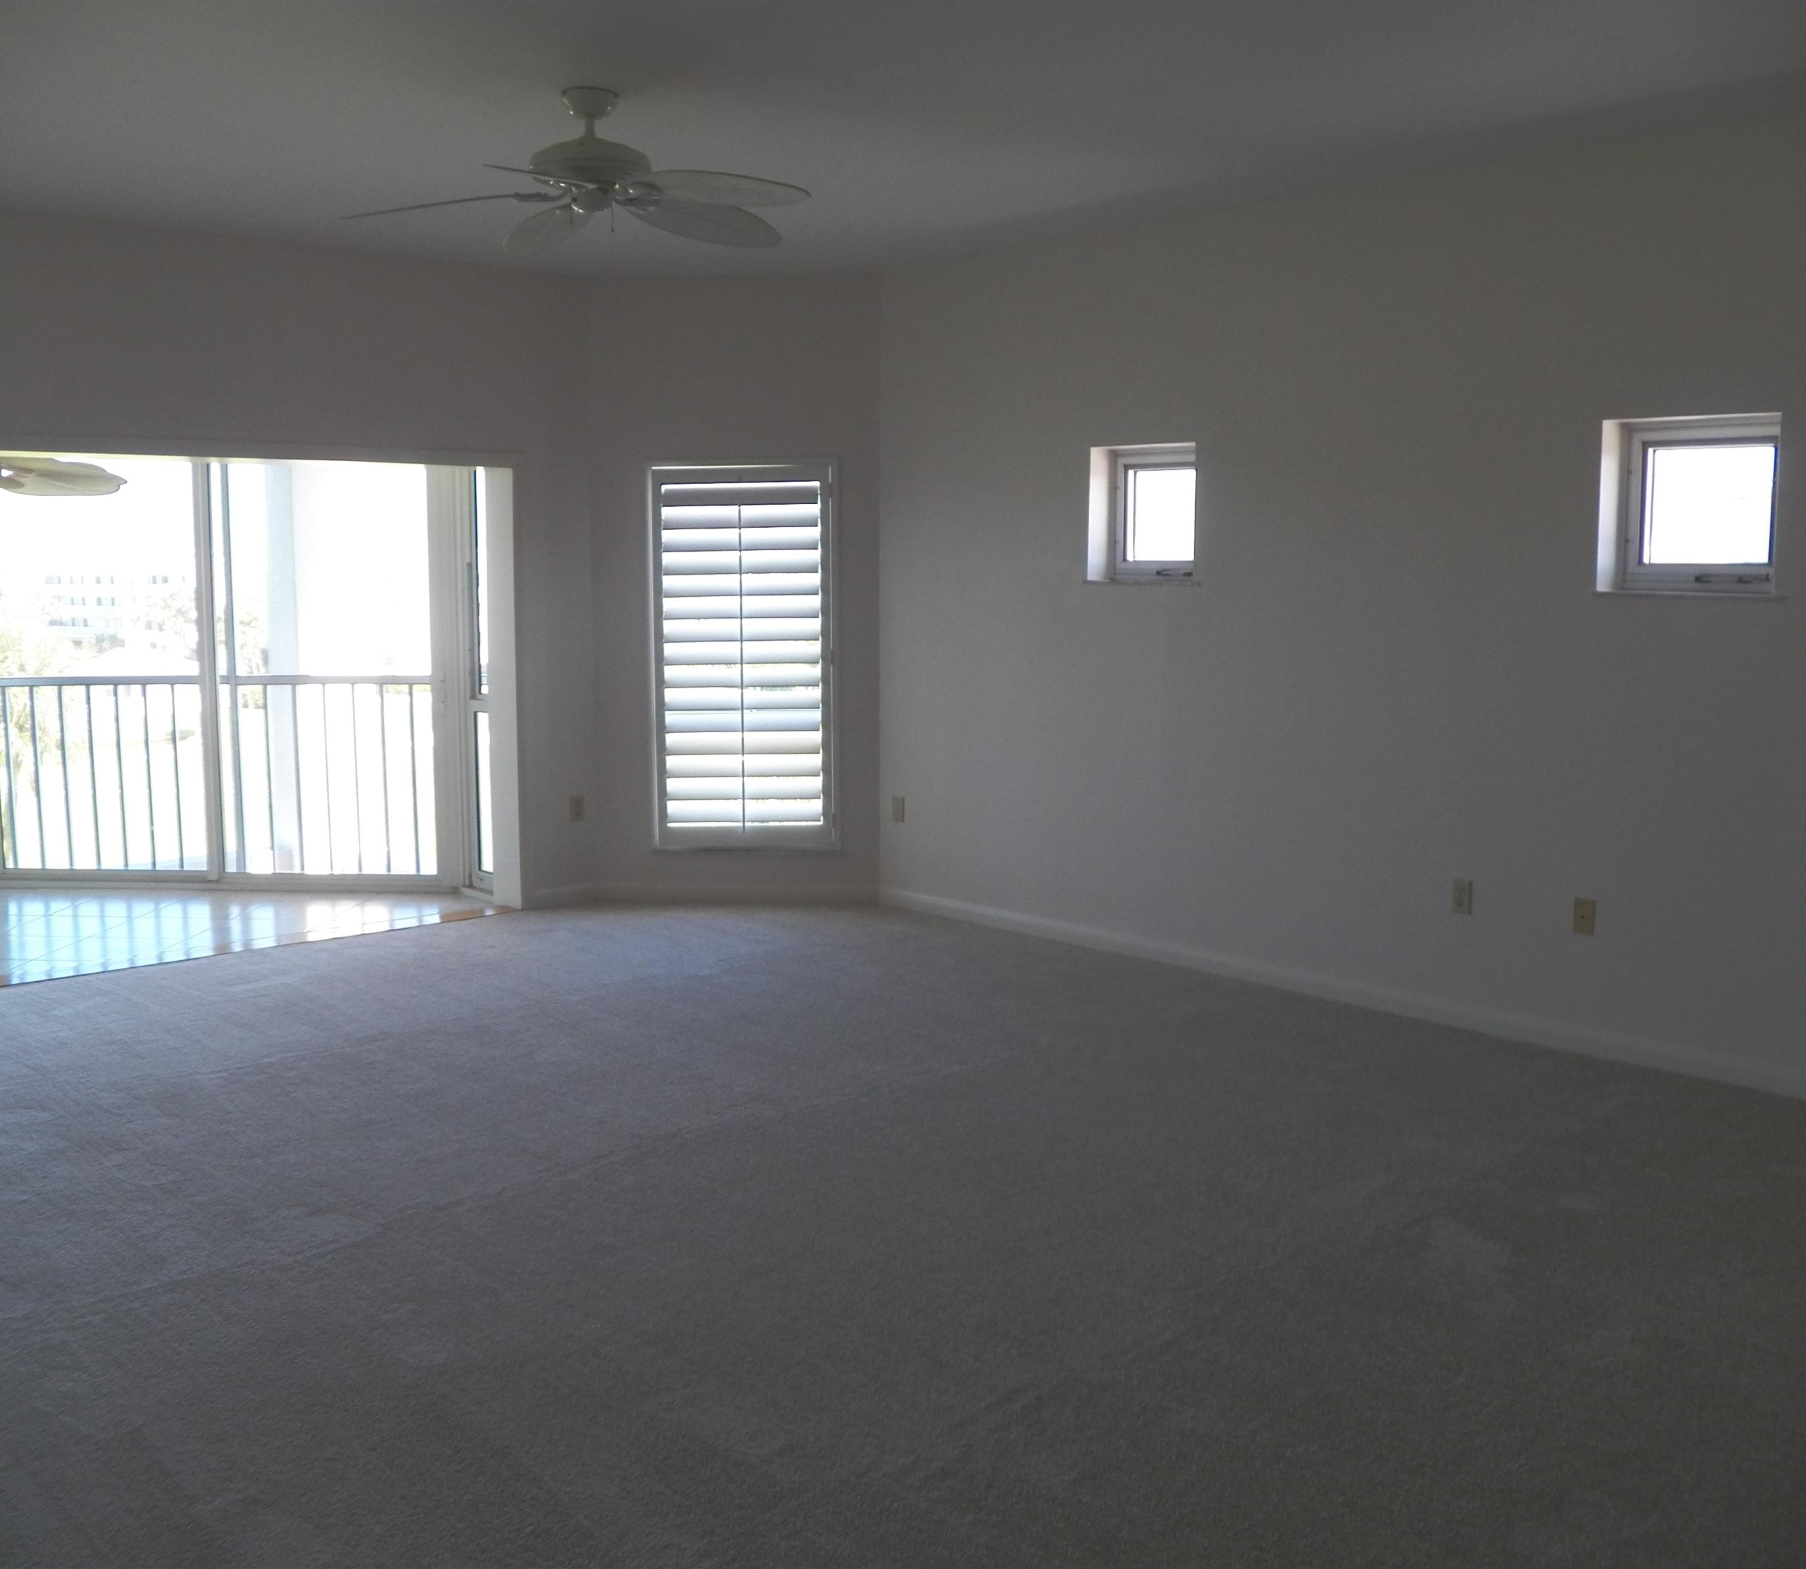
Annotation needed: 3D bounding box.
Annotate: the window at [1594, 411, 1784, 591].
[{"bbox_3d":[2.359,-0.825,5.030,0.150,0.520,0.520,-7,11,-44],"label":"window"}]

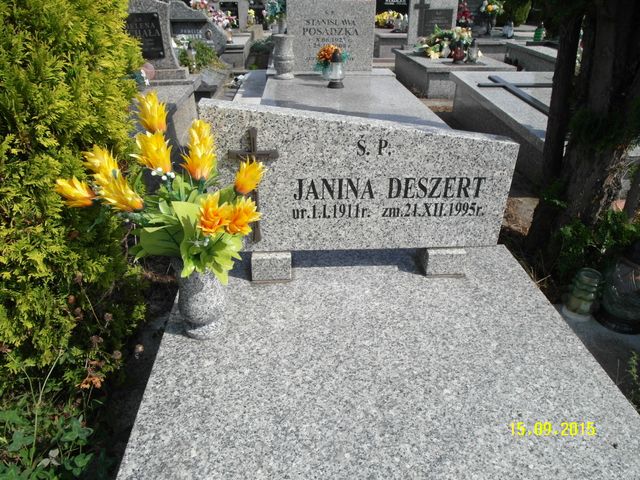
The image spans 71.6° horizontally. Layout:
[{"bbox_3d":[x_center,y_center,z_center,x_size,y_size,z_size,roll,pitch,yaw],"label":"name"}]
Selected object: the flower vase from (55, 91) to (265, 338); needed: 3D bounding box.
[{"bbox_3d":[-0.324,-0.029,0.978,0.420,0.570,0.330,-1,31,-3],"label":"flower vase"}]

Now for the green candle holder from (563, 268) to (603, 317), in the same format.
[{"bbox_3d":[0.832,0.160,1.404,0.093,0.145,0.093,-1,31,-3],"label":"green candle holder"}]

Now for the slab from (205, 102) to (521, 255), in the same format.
[{"bbox_3d":[0.114,-0.172,1.218,0.821,0.403,0.076,-1,27,-4],"label":"slab"}]

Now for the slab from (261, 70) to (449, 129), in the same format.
[{"bbox_3d":[0.131,-0.690,2.417,0.890,0.080,1.520,-1,31,-3],"label":"slab"}]

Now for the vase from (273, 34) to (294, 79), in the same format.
[{"bbox_3d":[-0.245,-1.241,3.013,0.140,0.260,0.140,-1,31,-3],"label":"vase"}]

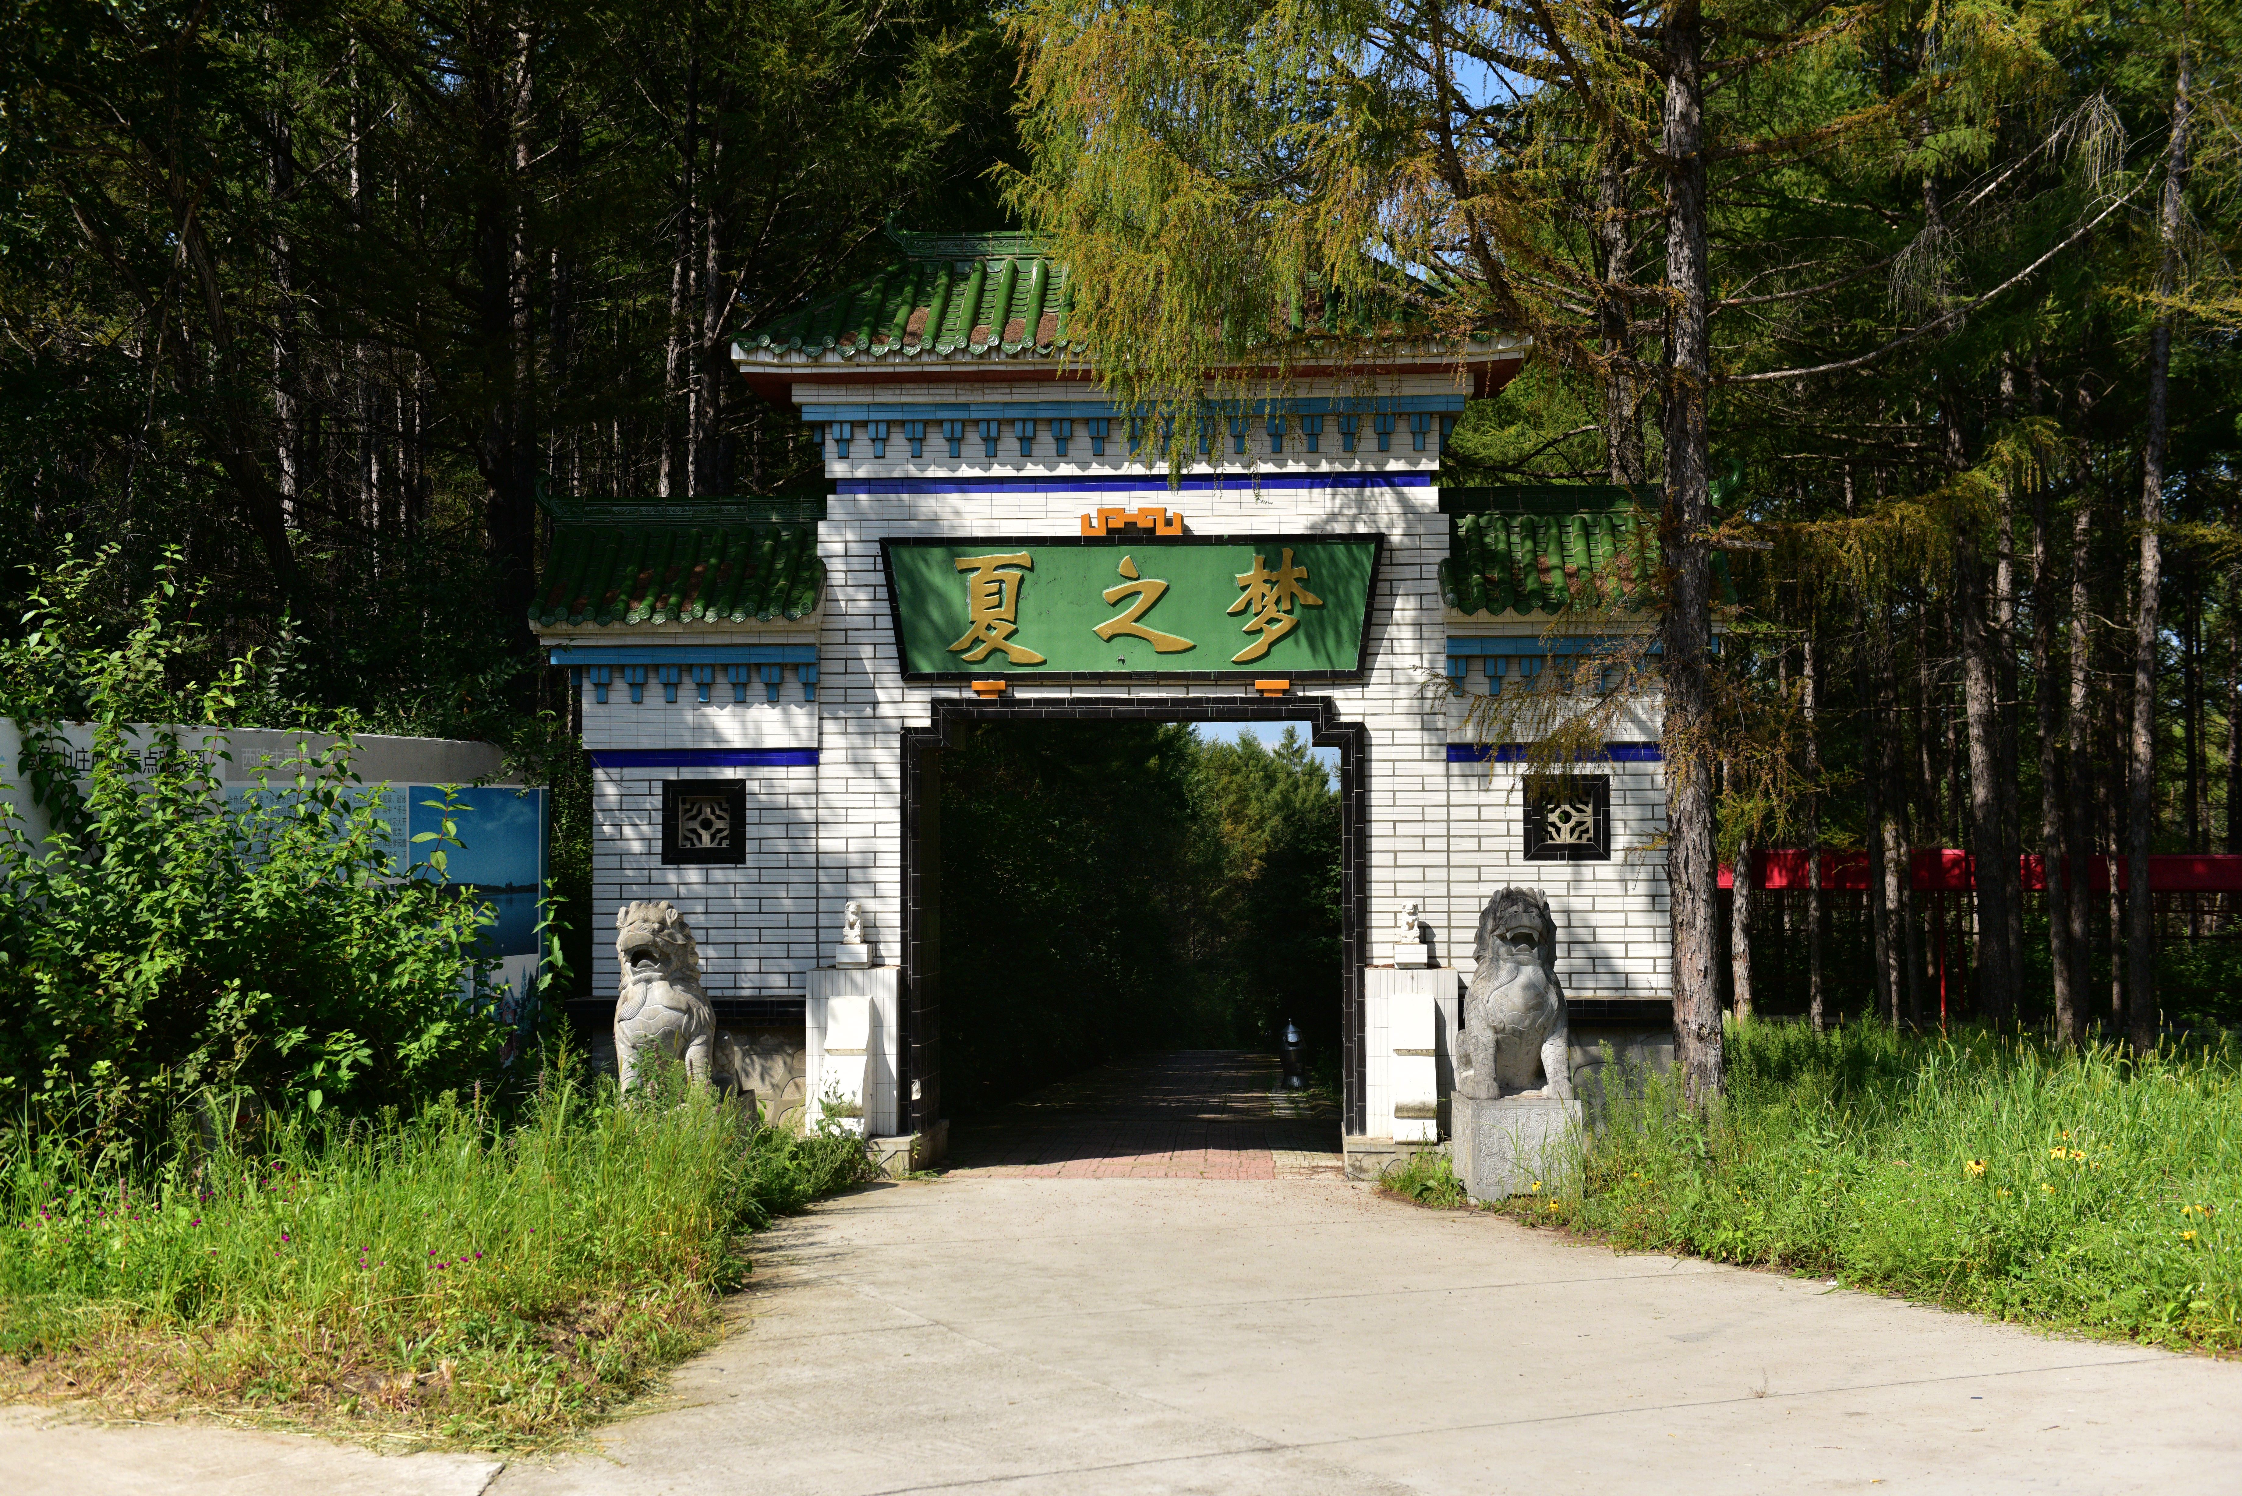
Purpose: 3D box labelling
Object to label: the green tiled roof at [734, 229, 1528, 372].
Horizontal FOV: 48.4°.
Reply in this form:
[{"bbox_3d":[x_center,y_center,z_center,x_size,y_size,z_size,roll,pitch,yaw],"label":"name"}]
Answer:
[{"bbox_3d":[0.119,-3.186,18.187,5.504,1.216,2.050,0,-1,5],"label":"green tiled roof"}]

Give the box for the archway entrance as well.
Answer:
[{"bbox_3d":[0.120,1.317,18.218,3.356,3.312,1.000,0,-3,5],"label":"archway entrance"}]

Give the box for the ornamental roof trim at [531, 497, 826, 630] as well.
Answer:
[{"bbox_3d":[-3.114,-1.352,18.535,2.150,1.018,1.420,0,-1,5],"label":"ornamental roof trim"}]

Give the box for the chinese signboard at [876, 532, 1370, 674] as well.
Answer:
[{"bbox_3d":[0.082,-0.988,17.594,3.535,1.008,0.120,0,8,5],"label":"chinese signboard"}]

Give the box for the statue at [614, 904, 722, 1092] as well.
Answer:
[{"bbox_3d":[-2.958,1.681,16.600,0.670,1.340,0.780,0,-1,11],"label":"statue"}]

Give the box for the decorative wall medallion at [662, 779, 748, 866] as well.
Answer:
[{"bbox_3d":[-3.011,0.545,18.157,0.634,0.617,0.140,0,-1,5],"label":"decorative wall medallion"}]

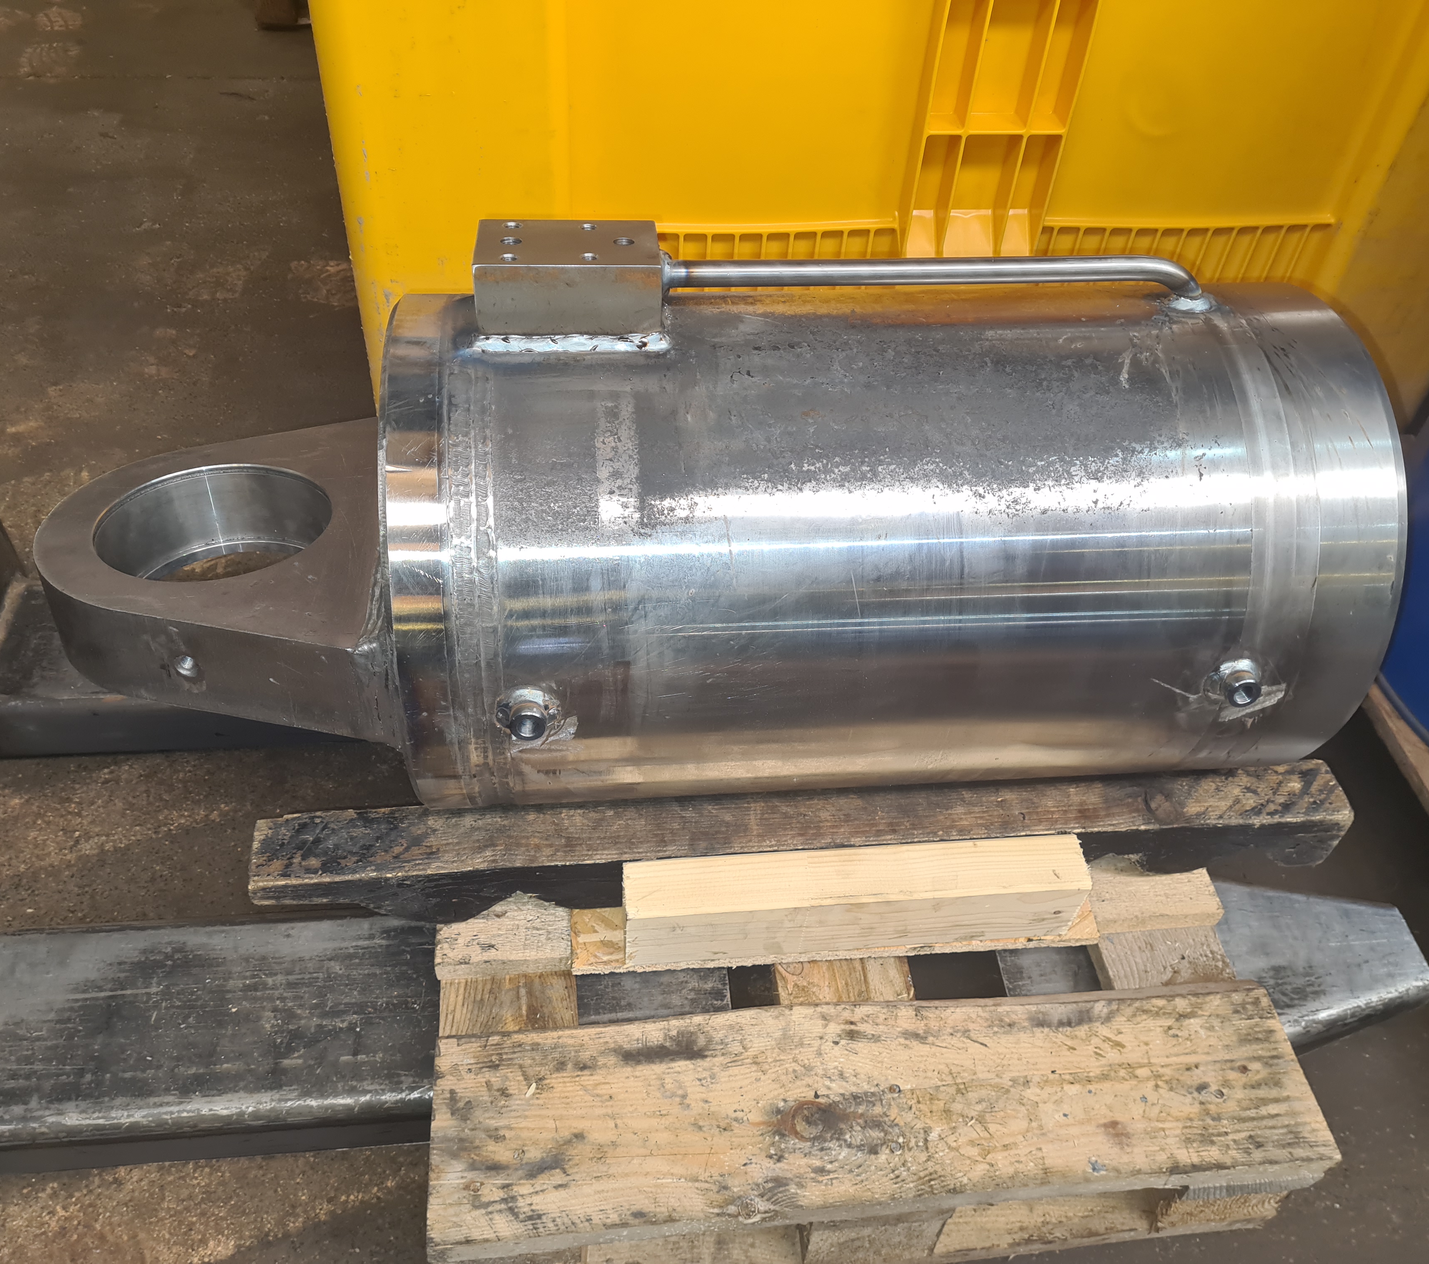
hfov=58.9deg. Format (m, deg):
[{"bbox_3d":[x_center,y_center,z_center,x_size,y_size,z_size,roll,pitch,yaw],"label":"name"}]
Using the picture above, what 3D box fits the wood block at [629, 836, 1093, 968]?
[{"bbox_3d":[0.102,0.198,0.934,0.339,0.069,0.044,-2,49,-8],"label":"wood block"}]

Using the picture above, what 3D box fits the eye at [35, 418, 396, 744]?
[{"bbox_3d":[-0.336,-0.048,0.899,0.252,0.073,0.319,-2,37,-6],"label":"eye"}]

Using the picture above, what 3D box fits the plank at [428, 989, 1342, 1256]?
[{"bbox_3d":[0.117,0.323,0.860,0.602,0.023,0.130,-1,49,-7],"label":"plank"}]

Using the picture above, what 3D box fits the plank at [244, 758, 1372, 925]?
[{"bbox_3d":[0.083,0.160,0.973,0.830,0.069,0.055,-2,49,-8],"label":"plank"}]

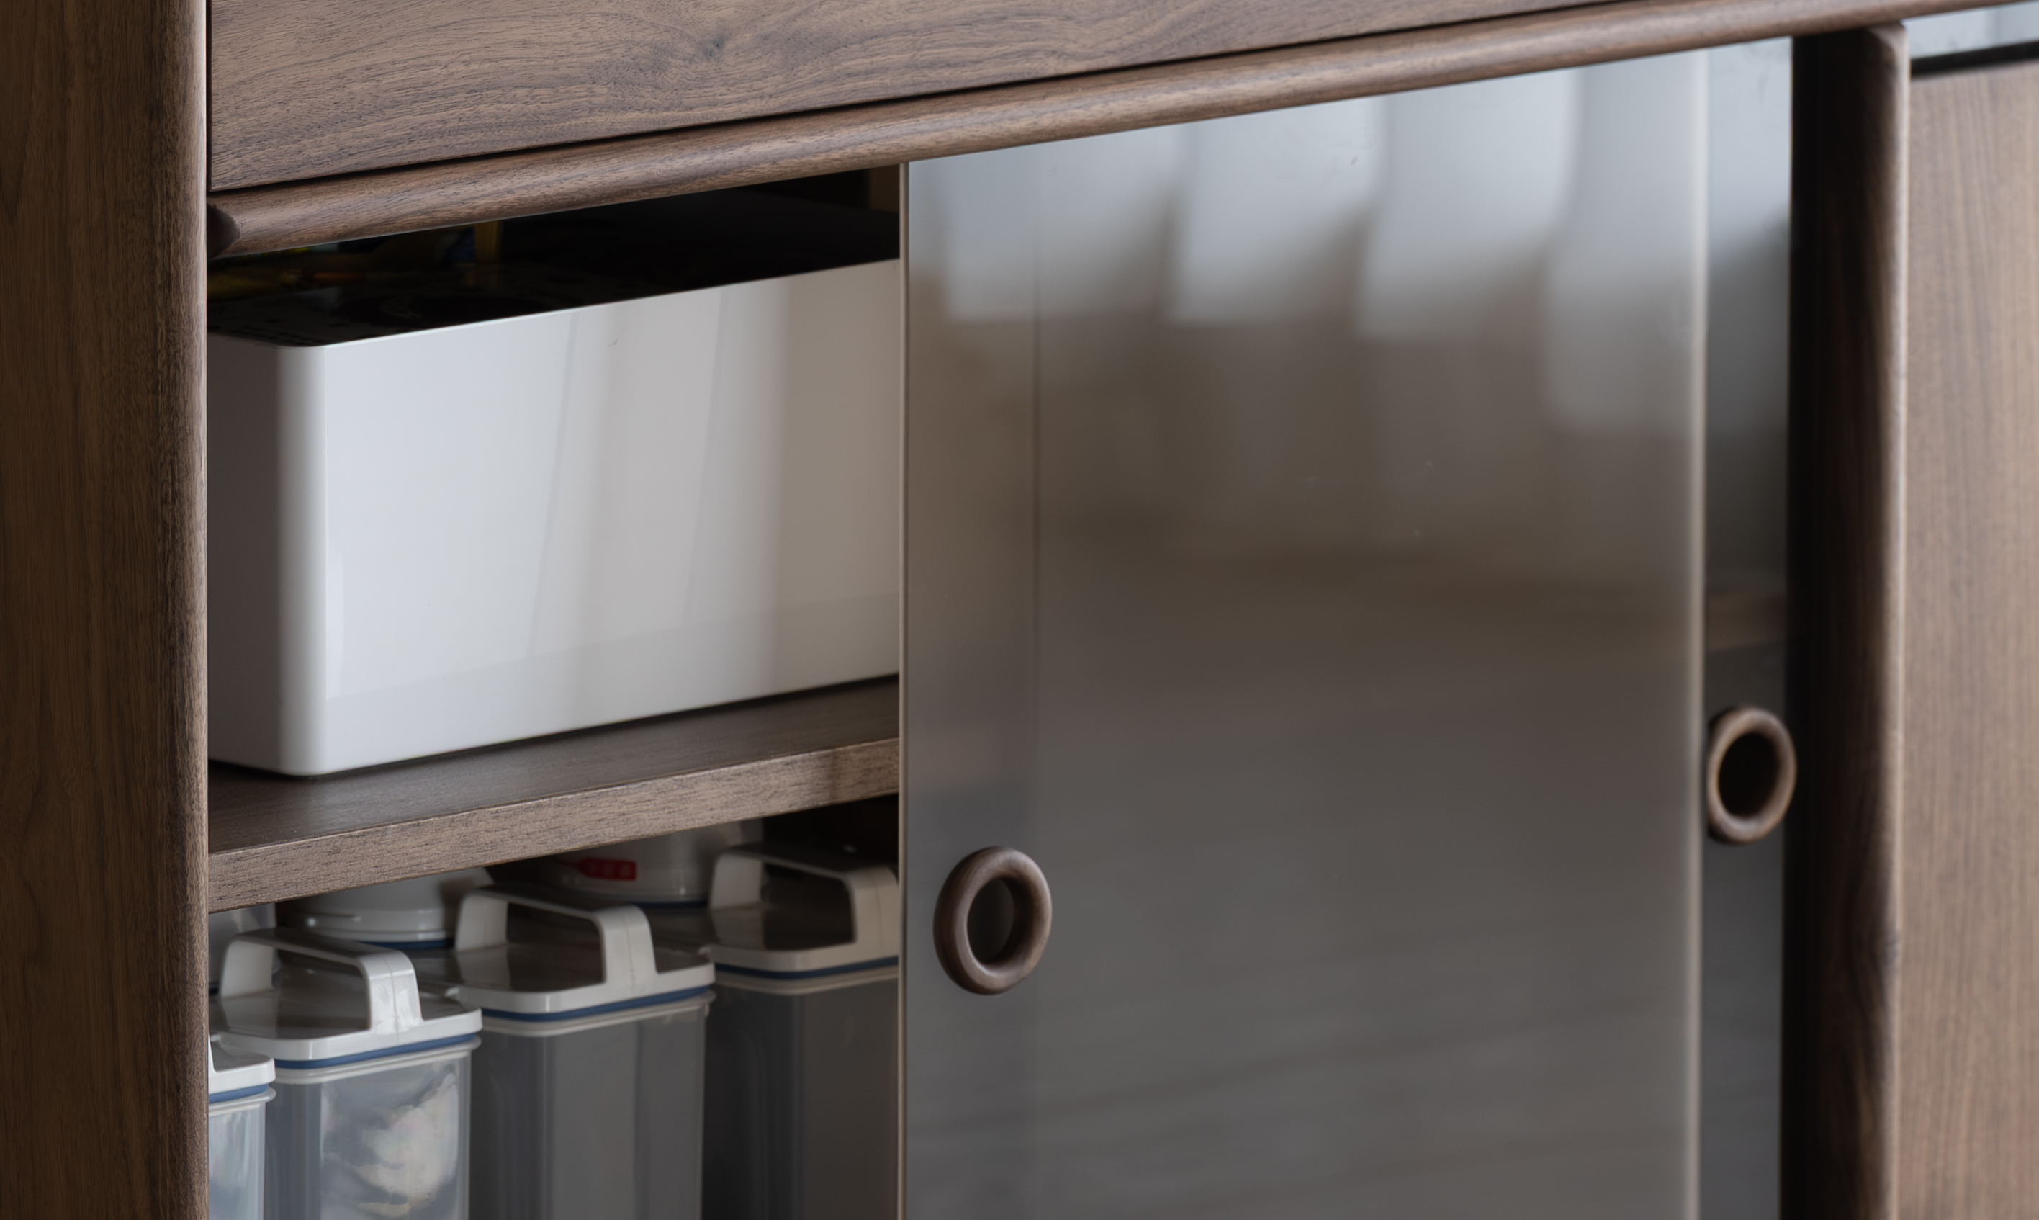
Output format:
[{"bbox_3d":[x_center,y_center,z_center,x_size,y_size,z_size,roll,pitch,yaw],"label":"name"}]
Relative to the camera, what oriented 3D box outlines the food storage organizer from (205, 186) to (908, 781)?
[{"bbox_3d":[-0.201,-0.051,5.862,0.340,0.147,0.241,-9,14,-44],"label":"food storage organizer"}]

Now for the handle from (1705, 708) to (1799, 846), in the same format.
[{"bbox_3d":[0.259,0.059,6.018,0.047,0.048,0.016,-9,14,-44],"label":"handle"}]

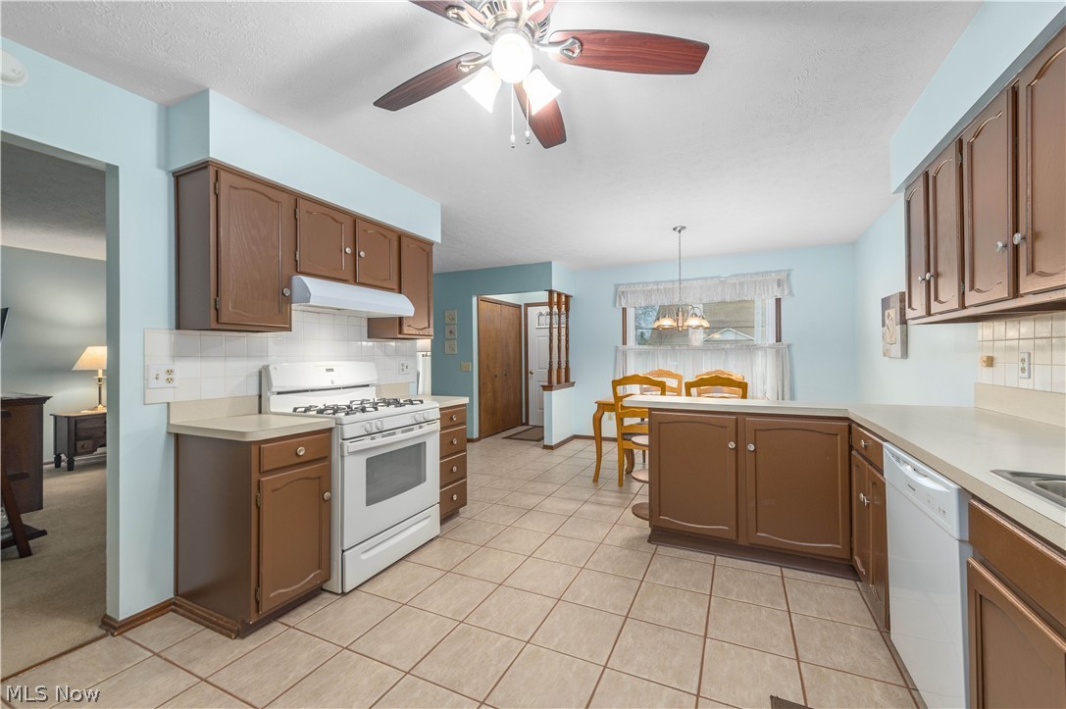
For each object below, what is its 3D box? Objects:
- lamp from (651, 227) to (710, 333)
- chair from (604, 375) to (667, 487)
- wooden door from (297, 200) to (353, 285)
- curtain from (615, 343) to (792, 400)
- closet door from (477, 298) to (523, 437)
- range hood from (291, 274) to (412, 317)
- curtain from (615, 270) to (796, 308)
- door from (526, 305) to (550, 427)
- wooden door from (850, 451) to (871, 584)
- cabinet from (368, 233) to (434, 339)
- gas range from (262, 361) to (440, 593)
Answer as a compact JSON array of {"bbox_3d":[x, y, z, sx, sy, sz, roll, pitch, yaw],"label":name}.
[{"bbox_3d":[1.425,-0.725,3.980,0.550,1.020,0.550,0,0,0],"label":"lamp"},{"bbox_3d":[1.061,0.712,3.940,0.477,1.052,0.520,0,0,26],"label":"chair"},{"bbox_3d":[-1.215,-0.649,2.416,0.022,0.403,0.337,-1,-1,26],"label":"wooden door"},{"bbox_3d":[2.042,0.270,5.191,2.070,0.790,0.090,0,0,26],"label":"curtain"},{"bbox_3d":[-0.510,0.226,6.717,0.035,2.032,1.217,0,0,26],"label":"closet door"},{"bbox_3d":[-1.212,-0.344,2.689,0.425,0.148,0.782,0,0,26],"label":"range hood"},{"bbox_3d":[2.035,-0.797,5.181,2.065,0.325,0.100,0,0,26],"label":"curtain"},{"bbox_3d":[0.340,0.220,7.020,0.880,2.030,0.045,0,0,25],"label":"door"},{"bbox_3d":[1.686,0.825,2.133,0.021,0.604,0.337,0,0,26],"label":"wooden door"},{"bbox_3d":[-1.025,-0.498,3.192,0.302,0.765,0.377,0,0,26],"label":"cabinet"},{"bbox_3d":[-1.094,0.657,2.611,0.685,1.170,0.768,0,0,26],"label":"gas range"}]

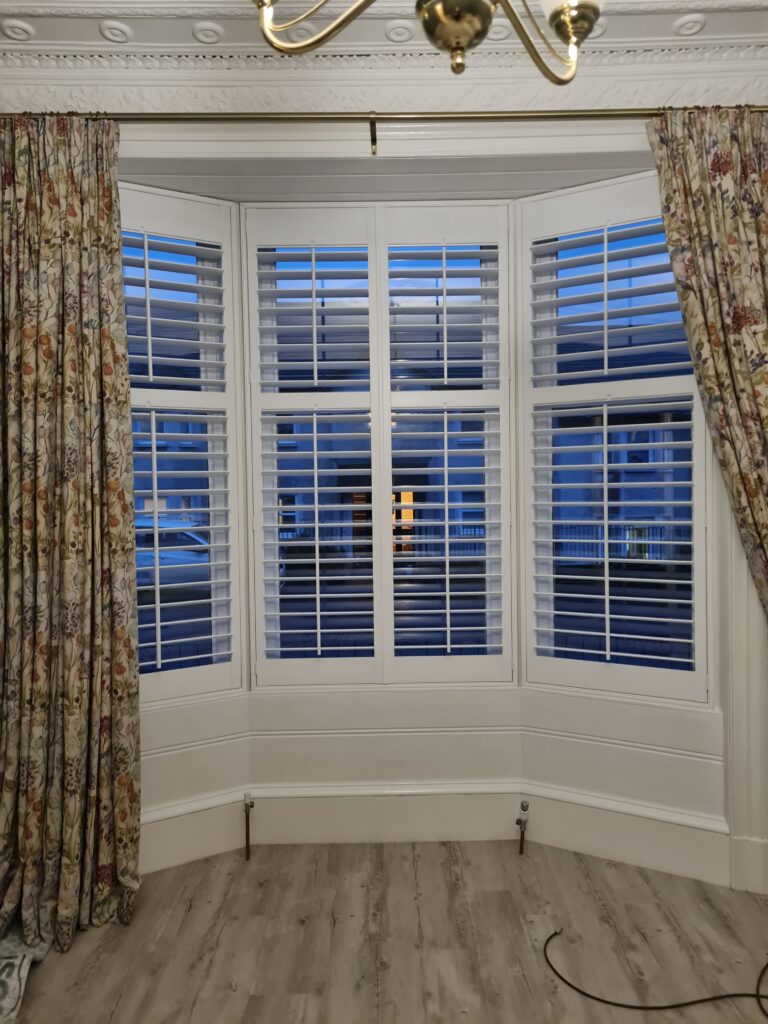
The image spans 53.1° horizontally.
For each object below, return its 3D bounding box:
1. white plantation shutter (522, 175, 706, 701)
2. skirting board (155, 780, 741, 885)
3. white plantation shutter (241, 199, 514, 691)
[{"bbox_3d":[0.922,-0.292,3.162,0.768,2.109,0.080,0,2,31],"label":"white plantation shutter"},{"bbox_3d":[0.032,1.340,3.188,2.610,0.260,0.453,-1,2,-1],"label":"skirting board"},{"bbox_3d":[-0.011,-0.284,3.353,1.139,2.099,0.070,-1,2,-1],"label":"white plantation shutter"}]

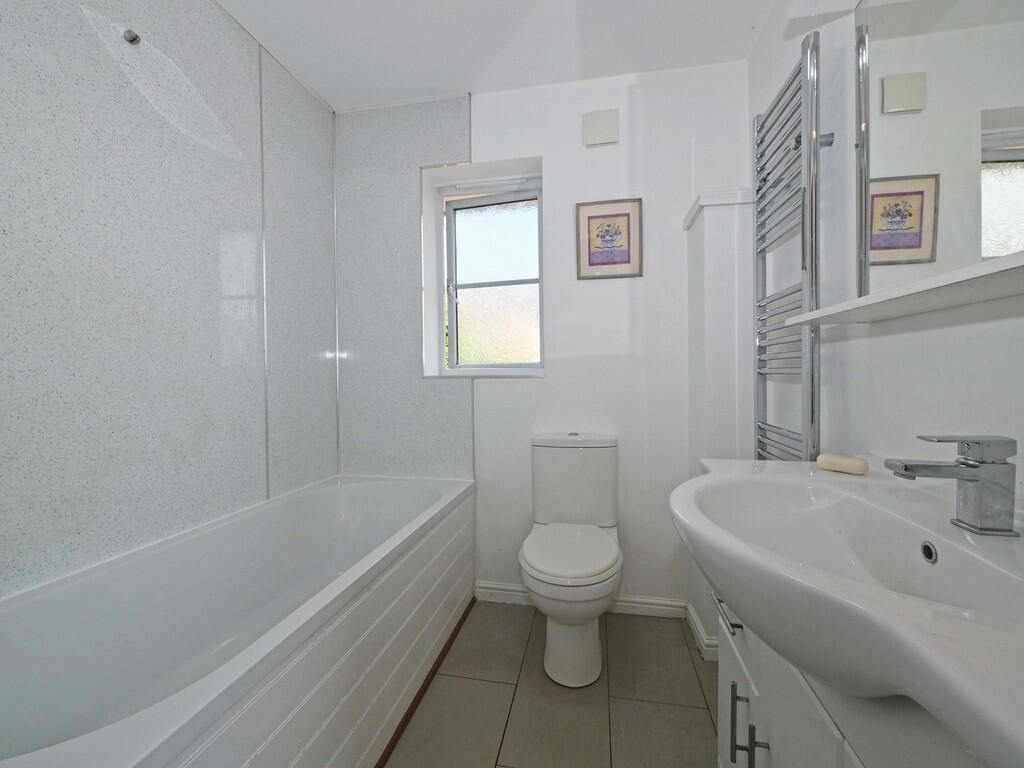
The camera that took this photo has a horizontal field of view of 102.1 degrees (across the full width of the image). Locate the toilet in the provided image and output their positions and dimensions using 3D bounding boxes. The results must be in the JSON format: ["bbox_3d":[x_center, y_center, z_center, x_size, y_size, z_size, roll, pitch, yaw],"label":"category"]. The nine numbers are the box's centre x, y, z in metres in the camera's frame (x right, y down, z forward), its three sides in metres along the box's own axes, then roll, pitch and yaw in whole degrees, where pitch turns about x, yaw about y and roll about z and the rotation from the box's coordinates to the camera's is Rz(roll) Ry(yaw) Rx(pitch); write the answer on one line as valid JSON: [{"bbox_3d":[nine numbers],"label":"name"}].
[{"bbox_3d":[0.227,0.618,1.557,0.362,0.786,0.590,0,1,11],"label":"toilet"}]

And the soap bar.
[{"bbox_3d":[0.698,0.169,0.873,0.085,0.029,0.052,0,1,42],"label":"soap bar"}]

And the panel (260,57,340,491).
[{"bbox_3d":[-0.905,-0.430,1.810,0.015,1.750,0.460,0,1,12],"label":"panel"}]

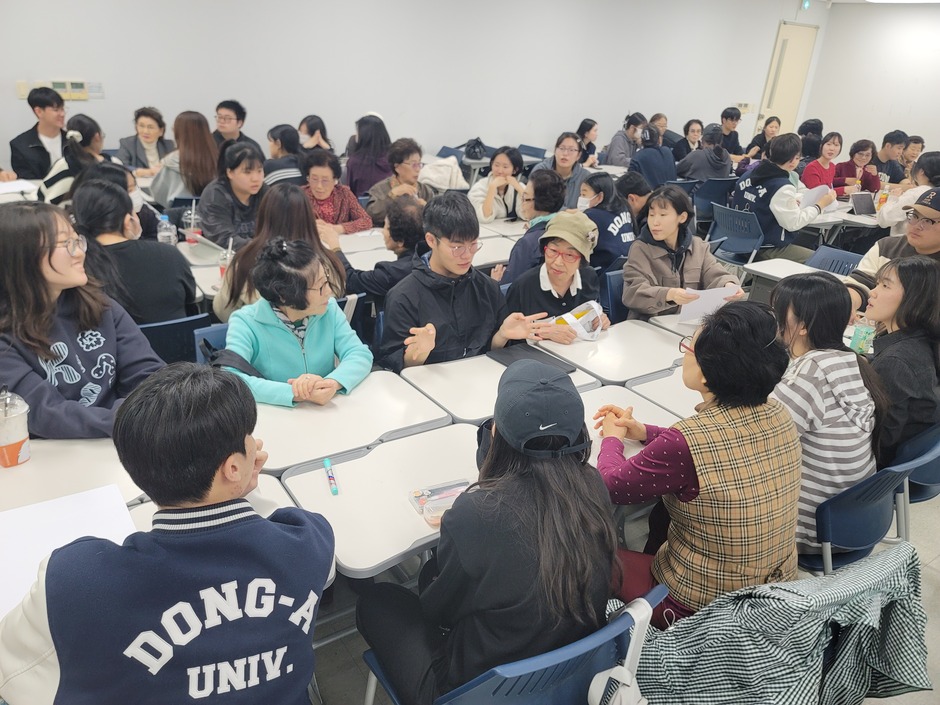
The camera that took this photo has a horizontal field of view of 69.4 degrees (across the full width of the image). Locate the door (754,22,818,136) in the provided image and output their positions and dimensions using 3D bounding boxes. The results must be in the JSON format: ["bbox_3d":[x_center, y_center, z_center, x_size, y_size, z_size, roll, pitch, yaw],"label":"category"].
[{"bbox_3d":[4.521,-3.475,9.939,0.930,2.390,0.100,-11,28,-32],"label":"door"}]

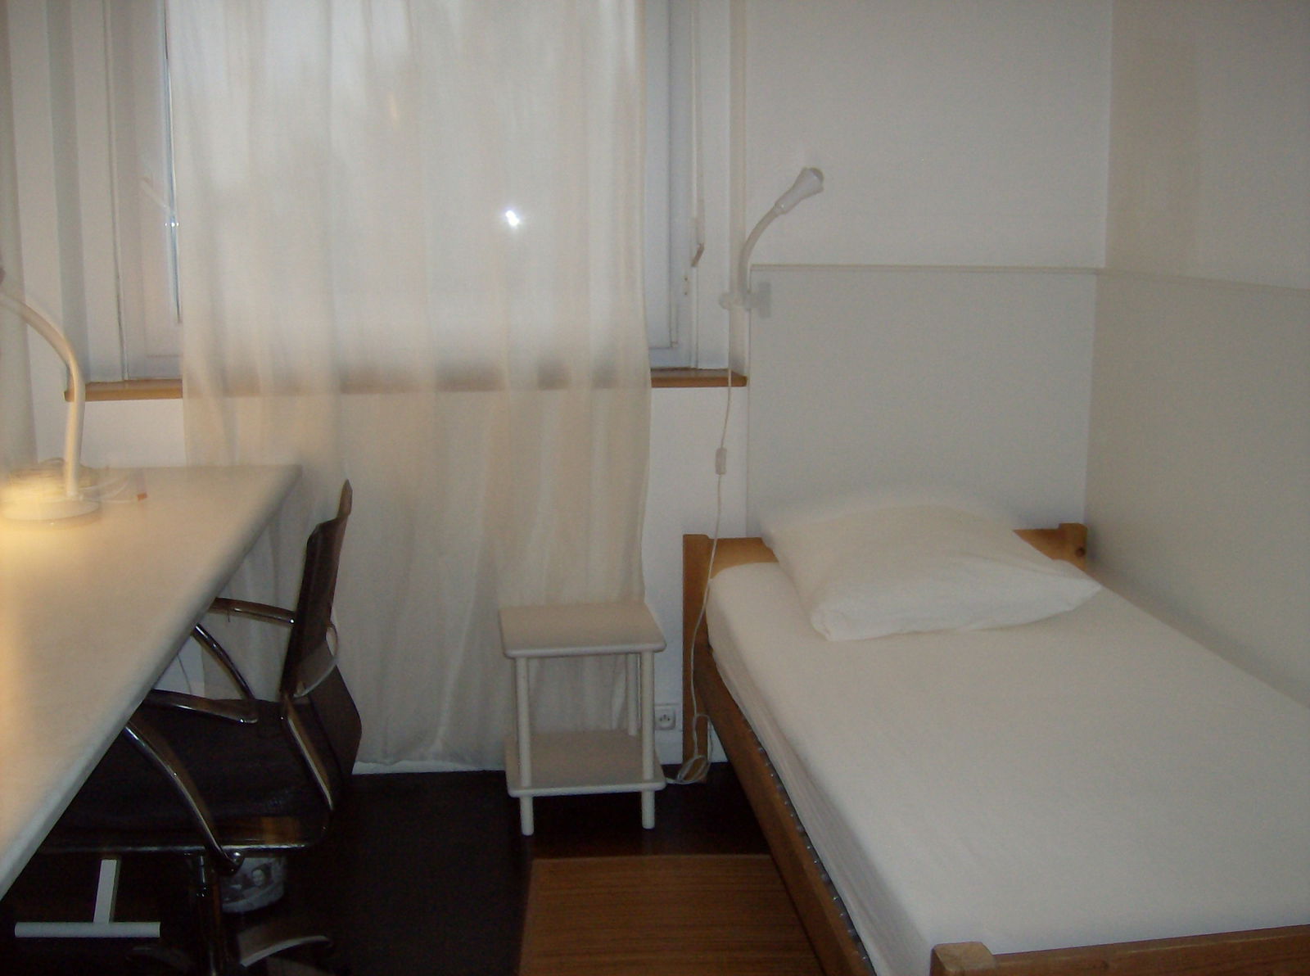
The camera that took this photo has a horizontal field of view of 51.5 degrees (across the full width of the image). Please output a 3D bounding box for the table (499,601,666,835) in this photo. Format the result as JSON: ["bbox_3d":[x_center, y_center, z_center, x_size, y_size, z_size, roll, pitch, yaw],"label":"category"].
[{"bbox_3d":[-0.163,0.507,2.980,0.333,0.426,0.308,-2,11,-8],"label":"table"}]

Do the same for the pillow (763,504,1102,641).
[{"bbox_3d":[0.607,0.165,2.986,0.629,0.140,0.425,-3,25,-16],"label":"pillow"}]

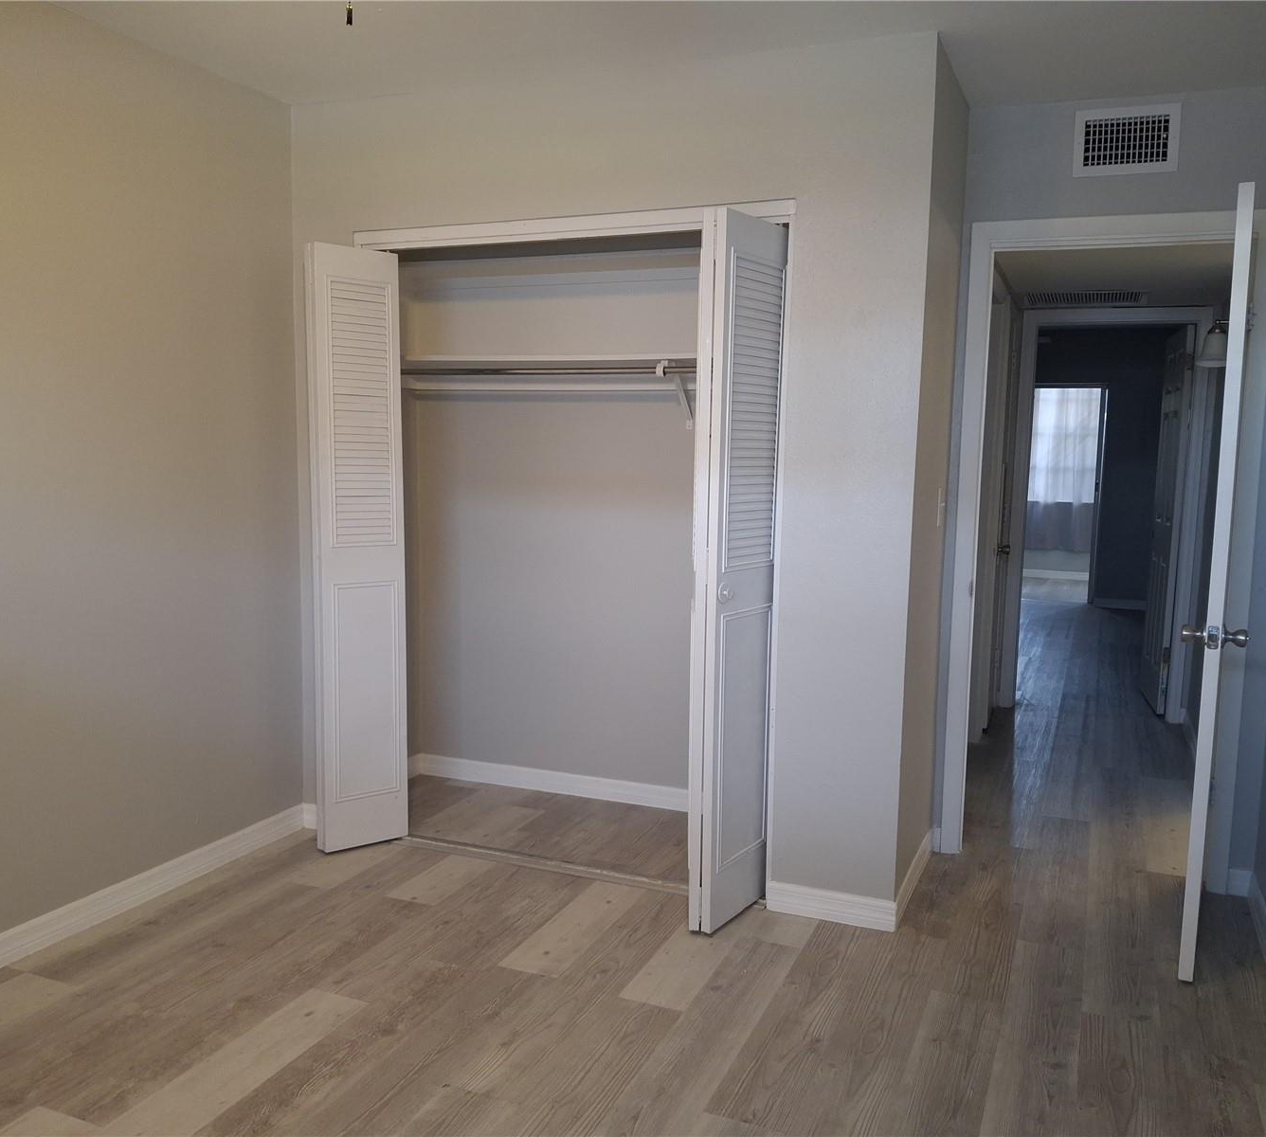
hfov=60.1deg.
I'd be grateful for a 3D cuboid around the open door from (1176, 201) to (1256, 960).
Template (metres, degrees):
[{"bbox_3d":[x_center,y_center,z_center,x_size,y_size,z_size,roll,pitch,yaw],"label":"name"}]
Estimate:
[{"bbox_3d":[1.633,0.042,3.052,0.038,2.007,0.733,5,7,29],"label":"open door"}]

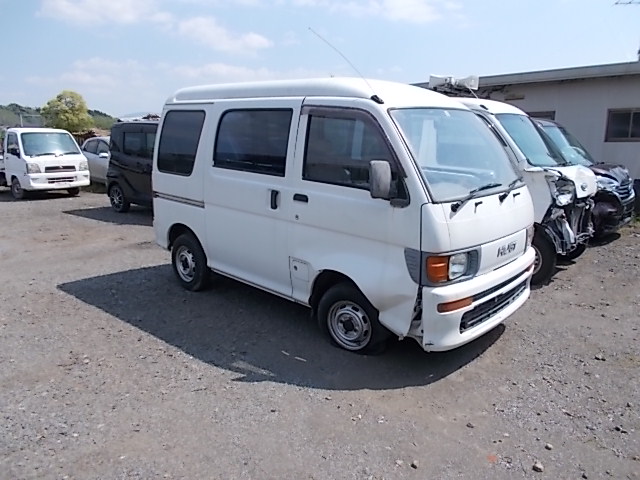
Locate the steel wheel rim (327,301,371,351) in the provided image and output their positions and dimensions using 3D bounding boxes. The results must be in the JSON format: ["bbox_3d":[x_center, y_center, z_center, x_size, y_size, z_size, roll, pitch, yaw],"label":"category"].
[{"bbox_3d":[0.212,0.543,3.080,0.338,0.338,0.110,14,17,41],"label":"steel wheel rim"}]

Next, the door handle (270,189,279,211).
[{"bbox_3d":[-0.320,-0.278,3.304,0.070,0.140,0.040,14,17,41],"label":"door handle"}]

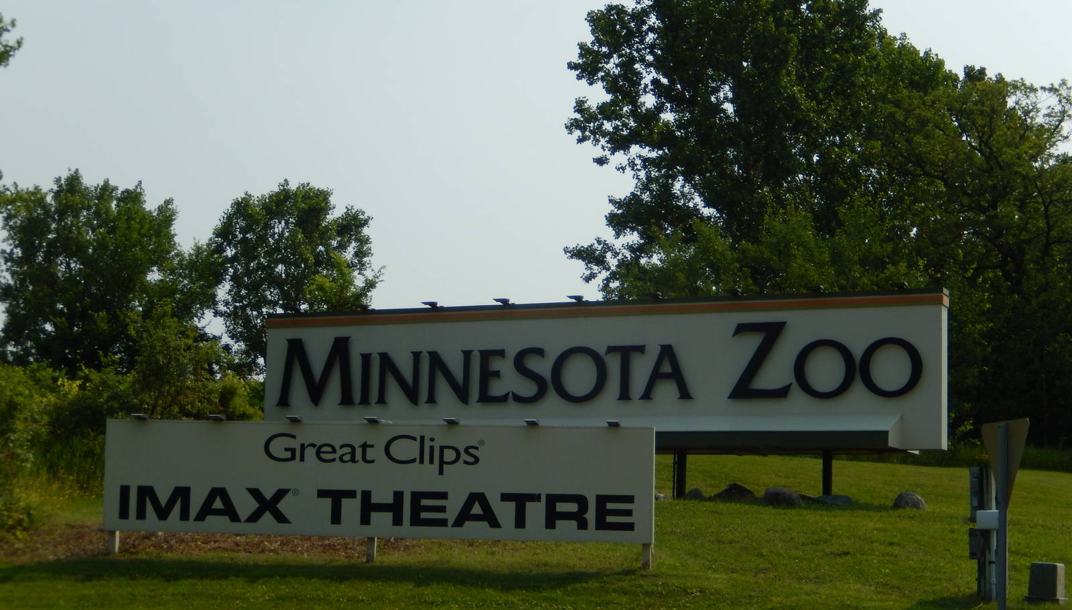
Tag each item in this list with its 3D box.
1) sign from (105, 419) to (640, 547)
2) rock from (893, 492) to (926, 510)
[{"bbox_3d":[-1.903,2.070,24.498,6.620,1.326,0.200,0,-7,10],"label":"sign"},{"bbox_3d":[6.150,3.230,34.200,0.460,0.300,0.420,-2,-8,28],"label":"rock"}]

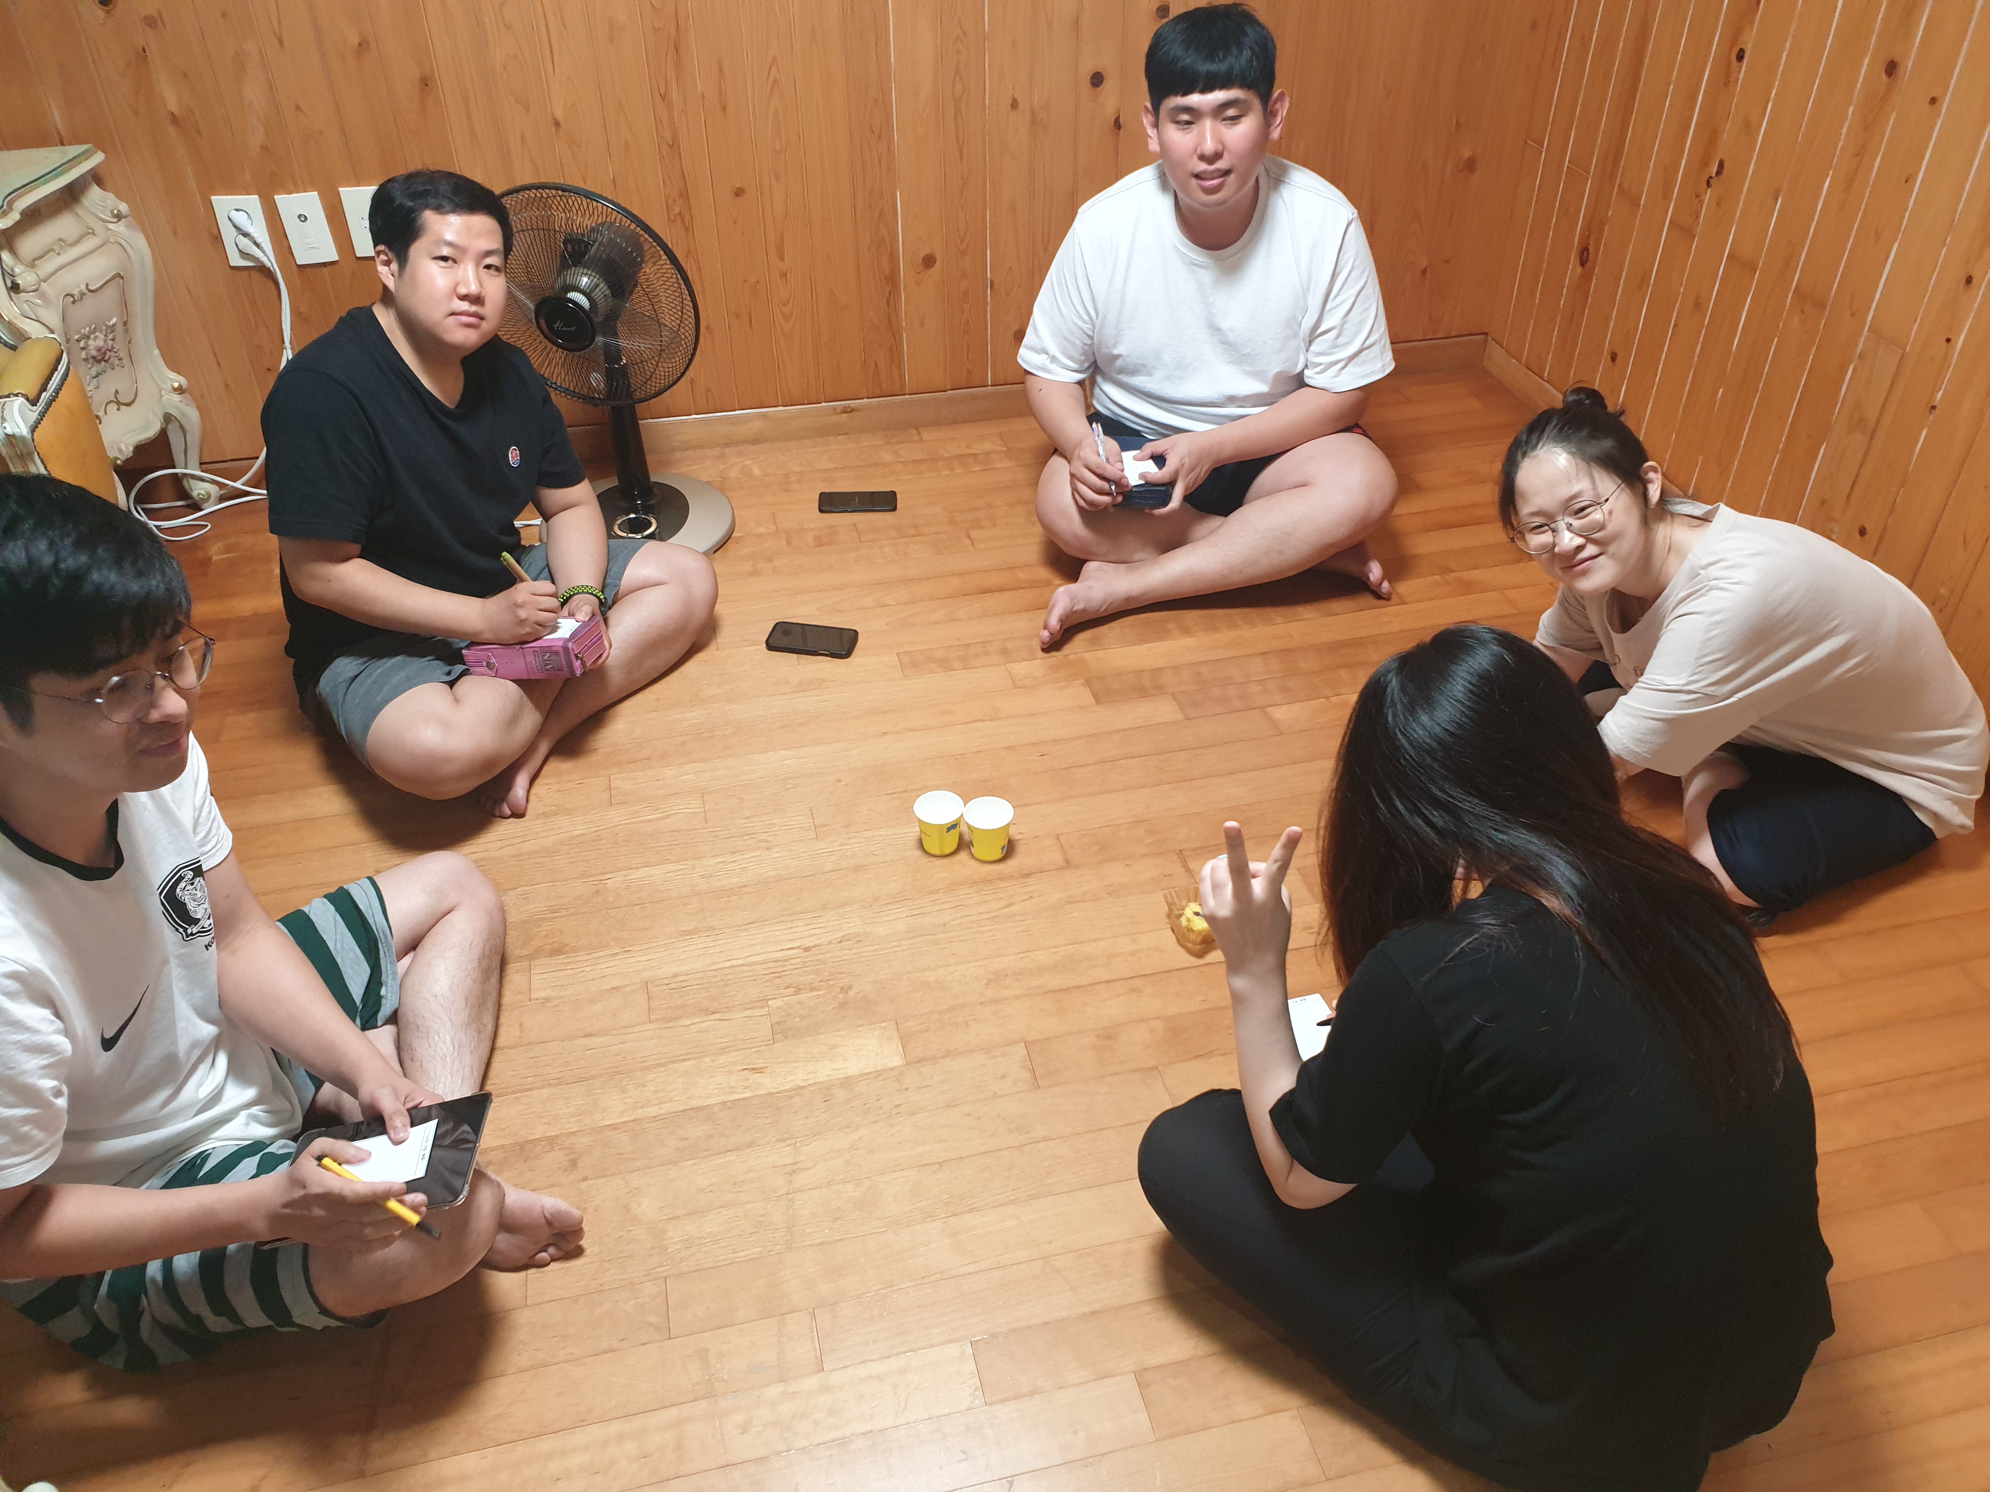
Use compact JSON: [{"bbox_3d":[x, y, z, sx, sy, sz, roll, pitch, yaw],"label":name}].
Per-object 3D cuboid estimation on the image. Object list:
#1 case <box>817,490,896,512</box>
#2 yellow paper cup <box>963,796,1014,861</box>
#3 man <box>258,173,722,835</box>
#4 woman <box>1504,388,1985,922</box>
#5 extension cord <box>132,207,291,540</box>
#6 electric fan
[{"bbox_3d":[-0.274,-0.489,2.999,0.155,0.010,0.071,-2,37,-2],"label":"case"},{"bbox_3d":[-0.007,0.123,2.133,0.073,0.071,0.073,0,37,0],"label":"yellow paper cup"},{"bbox_3d":[-0.812,-0.449,2.249,0.640,0.855,0.690,28,45,32],"label":"man"},{"bbox_3d":[1.022,-0.182,2.050,0.780,0.650,0.600,-12,39,-15],"label":"woman"},{"bbox_3d":[-1.471,-0.678,2.772,0.381,0.567,0.159,-9,38,-11],"label":"extension cord"},{"bbox_3d":[-0.717,-0.695,2.718,0.425,0.680,0.380,7,38,9],"label":"electric fan"}]

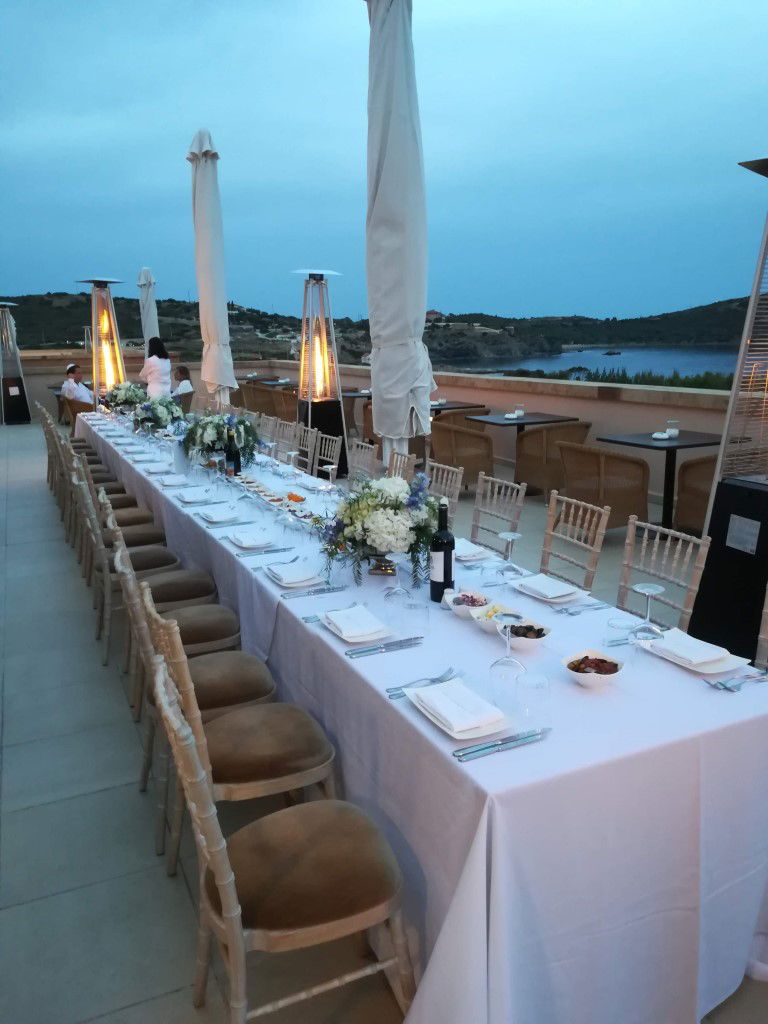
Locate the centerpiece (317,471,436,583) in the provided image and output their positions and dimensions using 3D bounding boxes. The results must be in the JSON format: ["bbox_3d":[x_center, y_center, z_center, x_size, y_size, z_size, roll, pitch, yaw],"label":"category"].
[{"bbox_3d":[-0.024,0.038,2.662,0.400,0.345,0.390,0,13,0],"label":"centerpiece"}]

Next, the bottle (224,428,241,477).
[{"bbox_3d":[-0.884,-0.344,4.516,0.077,0.296,0.077,0,13,0],"label":"bottle"}]

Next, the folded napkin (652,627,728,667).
[{"bbox_3d":[0.750,0.336,1.908,0.125,0.025,0.175,-6,14,-25],"label":"folded napkin"}]

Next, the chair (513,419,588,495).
[{"bbox_3d":[1.688,-0.506,7.506,0.570,0.780,0.580,-6,14,-25],"label":"chair"}]

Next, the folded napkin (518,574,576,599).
[{"bbox_3d":[0.507,0.241,2.440,0.128,0.022,0.188,-6,14,-26],"label":"folded napkin"}]

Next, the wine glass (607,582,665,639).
[{"bbox_3d":[0.627,0.282,1.839,0.085,0.200,0.085,-6,14,-25],"label":"wine glass"}]

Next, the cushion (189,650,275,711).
[{"bbox_3d":[-0.572,0.559,2.569,0.370,0.055,0.370,-5,14,-26],"label":"cushion"}]

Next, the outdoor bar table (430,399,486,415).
[{"bbox_3d":[0.682,-0.983,9.889,0.980,0.760,0.820,-6,14,-25],"label":"outdoor bar table"}]

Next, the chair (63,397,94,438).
[{"bbox_3d":[-4.187,-1.225,10.979,0.600,0.740,0.600,-6,14,-26],"label":"chair"}]

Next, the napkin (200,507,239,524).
[{"bbox_3d":[-0.725,0.014,3.398,0.127,0.022,0.195,-6,14,-25],"label":"napkin"}]

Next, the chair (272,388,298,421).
[{"bbox_3d":[-1.620,-1.710,13.103,0.680,0.800,0.650,-6,14,-25],"label":"chair"}]

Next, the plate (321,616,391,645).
[{"bbox_3d":[-0.079,0.320,2.152,0.148,0.022,0.235,-6,14,-26],"label":"plate"}]

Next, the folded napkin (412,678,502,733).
[{"bbox_3d":[0.152,0.407,1.601,0.127,0.022,0.195,-6,14,-25],"label":"folded napkin"}]

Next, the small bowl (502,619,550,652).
[{"bbox_3d":[0.381,0.333,2.056,0.125,0.062,0.125,-5,14,-26],"label":"small bowl"}]

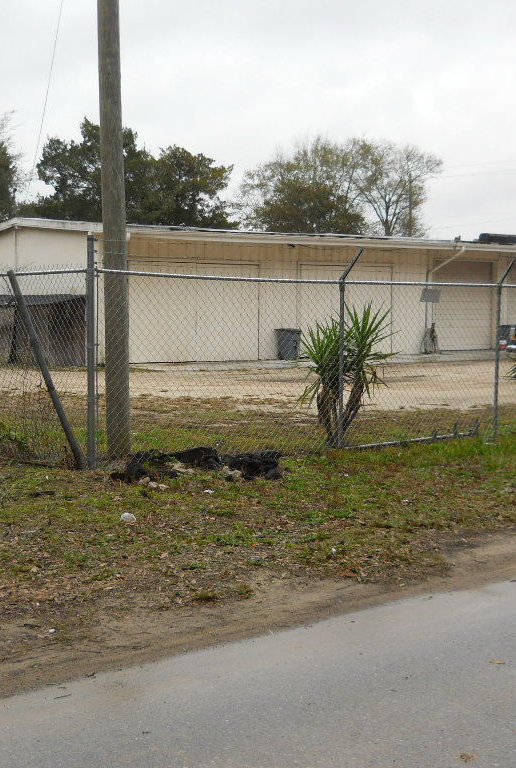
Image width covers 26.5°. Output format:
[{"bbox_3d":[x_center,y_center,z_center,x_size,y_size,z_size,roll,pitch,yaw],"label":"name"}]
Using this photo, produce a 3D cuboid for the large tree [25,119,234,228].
[{"bbox_3d":[-6.501,-7.913,55.572,10.300,10.970,9.500,0,4,0],"label":"large tree"}]

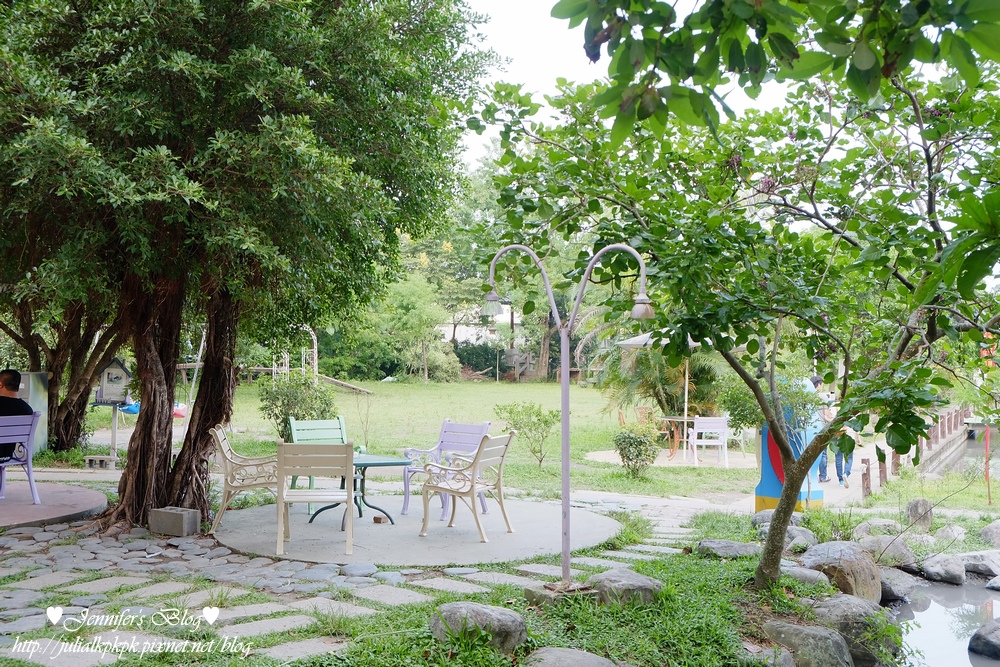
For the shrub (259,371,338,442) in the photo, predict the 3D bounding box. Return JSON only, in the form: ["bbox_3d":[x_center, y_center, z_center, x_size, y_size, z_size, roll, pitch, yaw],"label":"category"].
[{"bbox_3d":[-3.466,1.298,17.200,1.300,1.300,1.250,1,-1,0],"label":"shrub"}]

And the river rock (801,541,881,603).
[{"bbox_3d":[2.945,2.043,8.600,0.640,0.500,0.550,1,-1,0],"label":"river rock"}]

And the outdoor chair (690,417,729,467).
[{"bbox_3d":[3.634,1.852,17.405,0.559,0.857,0.635,1,-1,0],"label":"outdoor chair"}]

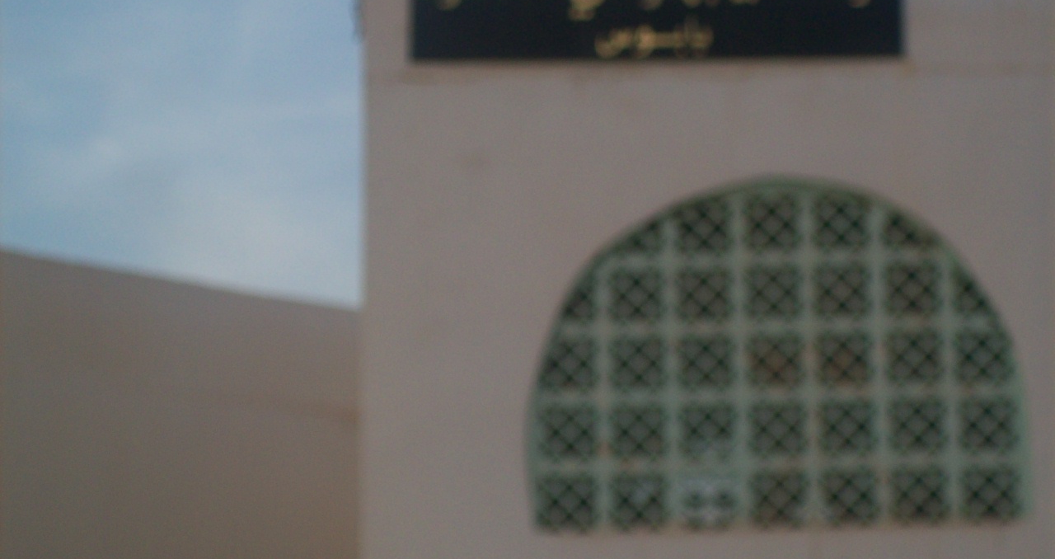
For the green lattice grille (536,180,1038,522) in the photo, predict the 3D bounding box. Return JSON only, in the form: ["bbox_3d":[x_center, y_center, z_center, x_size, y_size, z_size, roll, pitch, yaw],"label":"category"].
[{"bbox_3d":[1.020,0.307,13.636,2.040,1.461,0.100,-1,-12,3],"label":"green lattice grille"}]

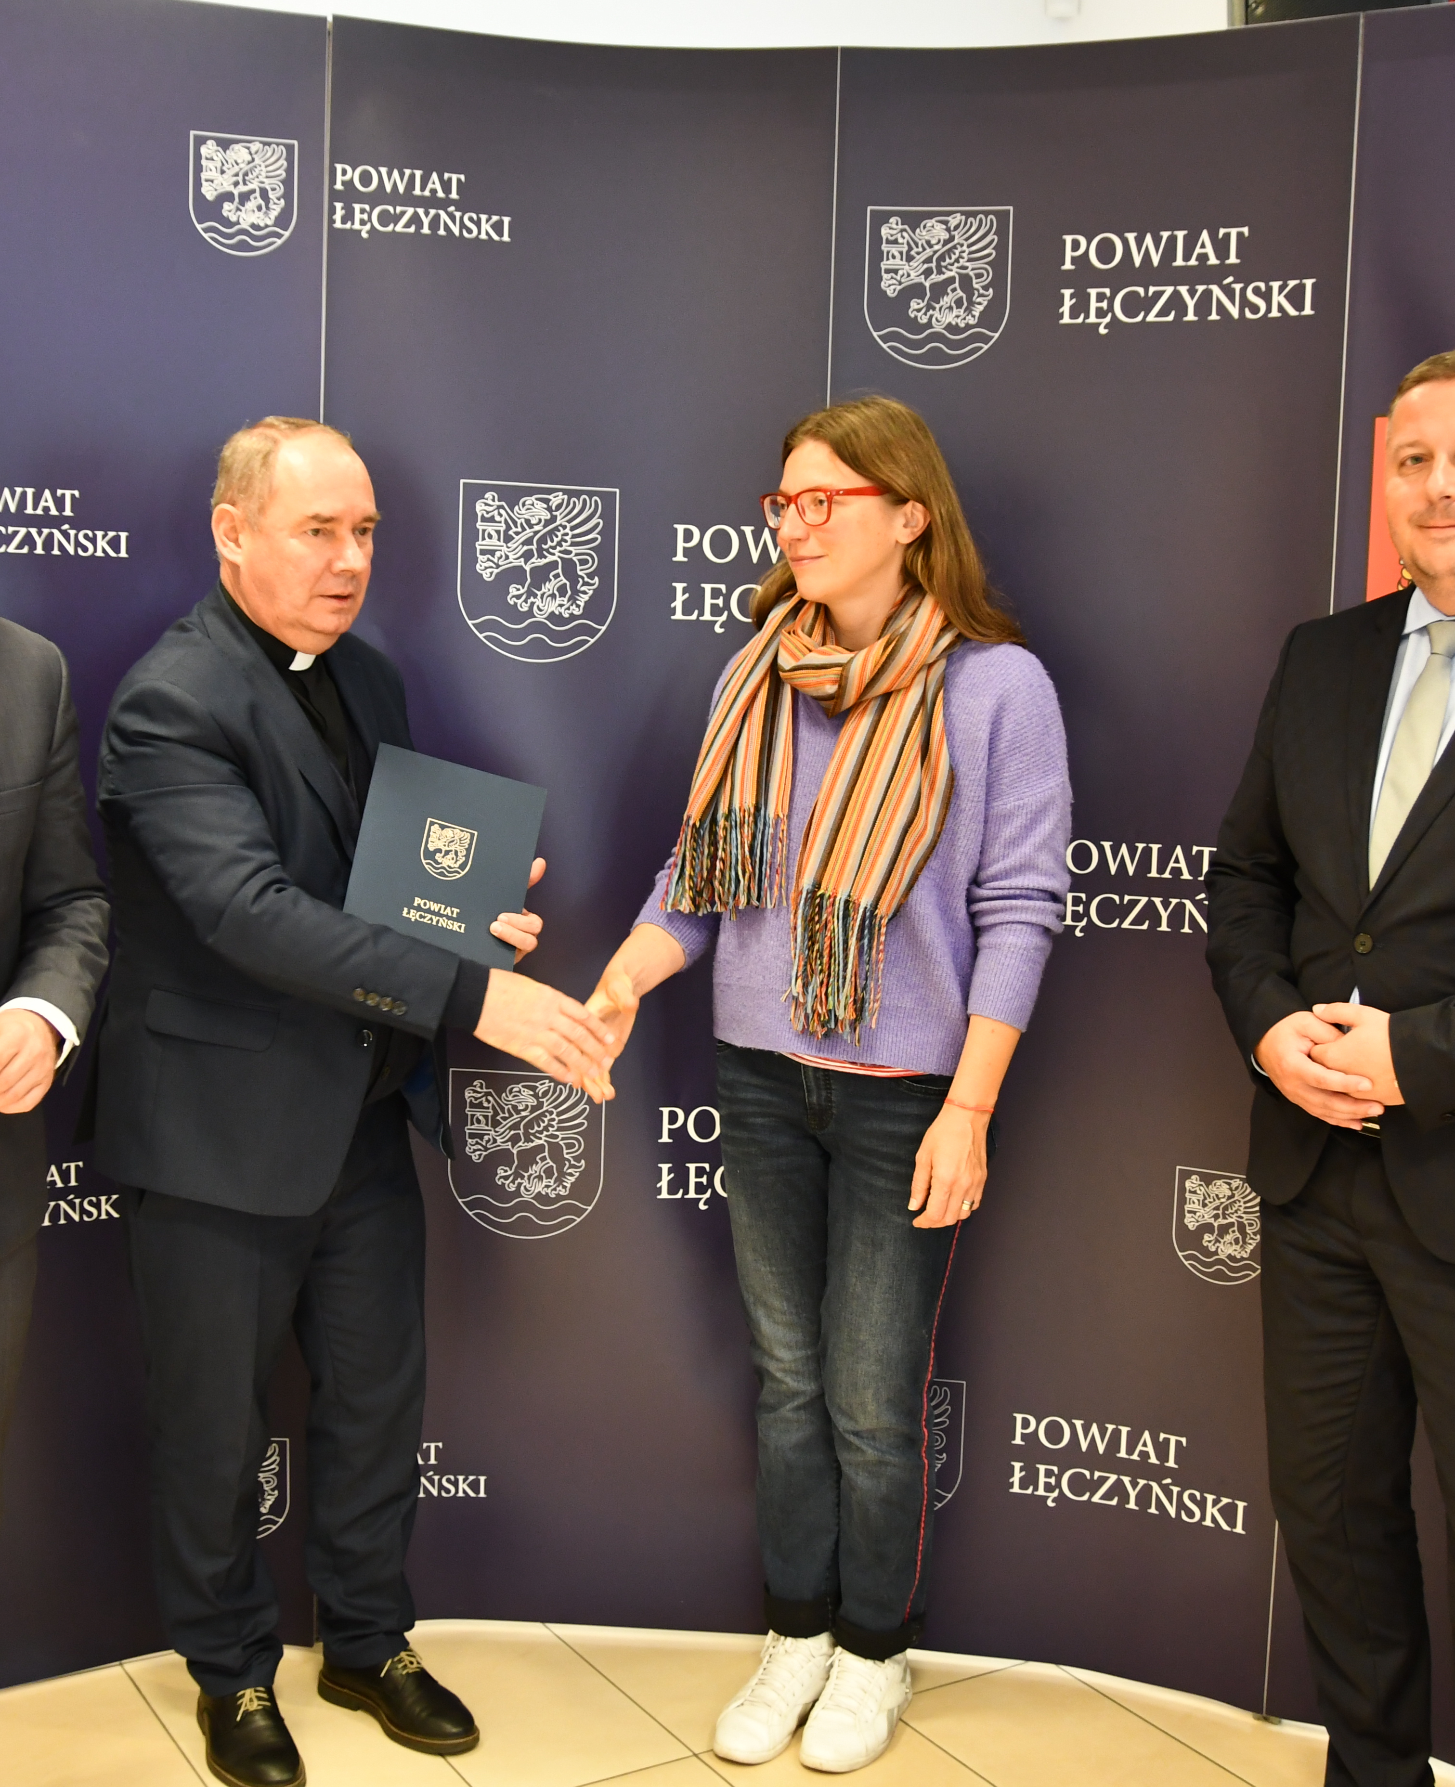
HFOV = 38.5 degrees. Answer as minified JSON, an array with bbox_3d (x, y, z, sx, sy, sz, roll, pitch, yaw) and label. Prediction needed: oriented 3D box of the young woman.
[{"bbox_3d":[0.123,0.248,2.625,0.540,1.725,0.420,5,7,28],"label":"young woman"}]

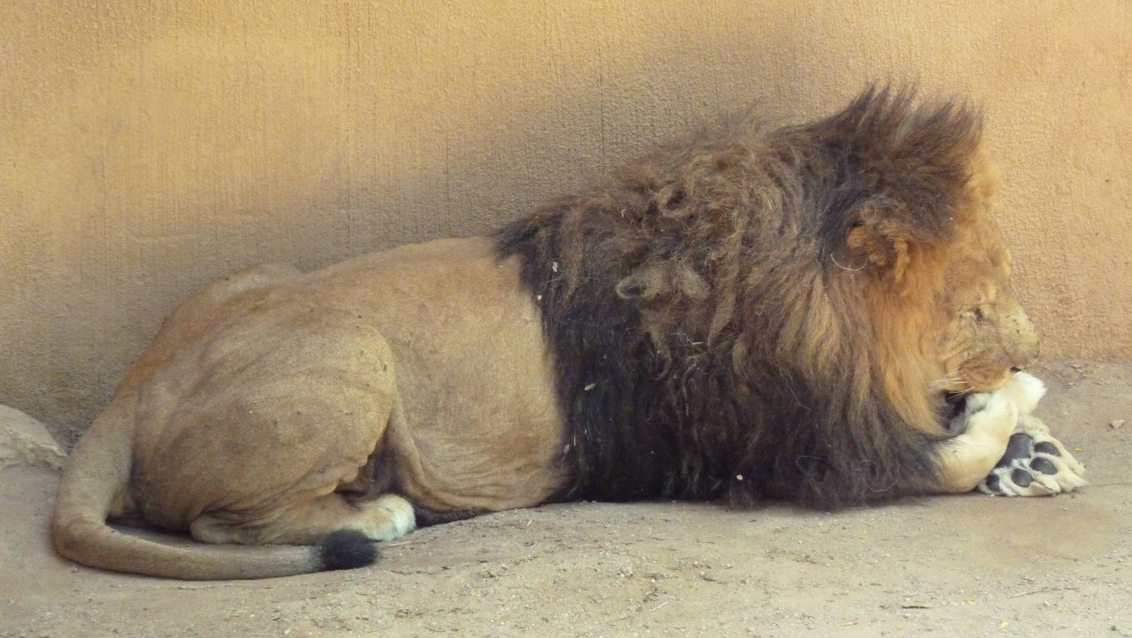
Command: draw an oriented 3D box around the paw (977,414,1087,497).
[{"bbox_3d":[0.817,0.240,15.950,0.180,0.130,0.110,-1,14,-5],"label":"paw"}]

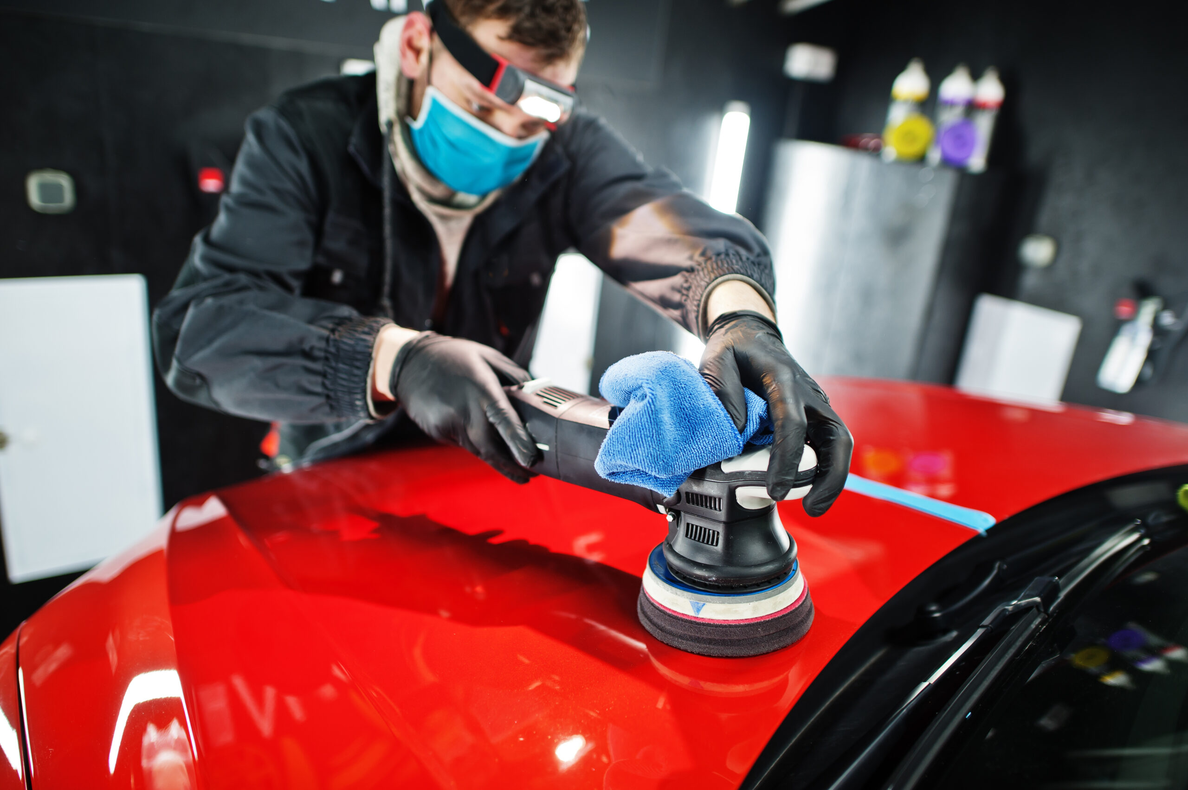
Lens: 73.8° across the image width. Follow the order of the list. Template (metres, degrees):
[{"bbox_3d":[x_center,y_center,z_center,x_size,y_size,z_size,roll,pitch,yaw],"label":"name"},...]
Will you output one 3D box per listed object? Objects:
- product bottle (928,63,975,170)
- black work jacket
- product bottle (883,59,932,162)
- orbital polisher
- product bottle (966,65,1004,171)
[{"bbox_3d":[0.968,-0.750,2.130,0.082,0.260,0.082,12,17,20],"label":"product bottle"},{"bbox_3d":[-0.195,-0.039,0.952,0.578,0.573,0.624,1,29,-14],"label":"black work jacket"},{"bbox_3d":[0.844,-0.762,2.120,0.082,0.260,0.082,11,17,18],"label":"product bottle"},{"bbox_3d":[0.012,0.089,0.734,0.385,0.175,0.152,7,19,33],"label":"orbital polisher"},{"bbox_3d":[1.062,-0.753,2.170,0.082,0.260,0.082,12,18,22],"label":"product bottle"}]

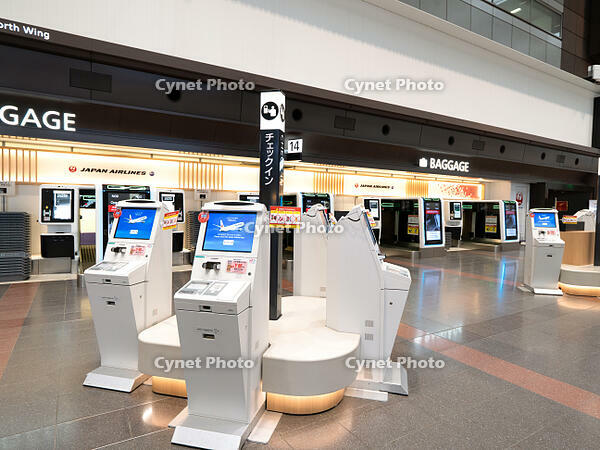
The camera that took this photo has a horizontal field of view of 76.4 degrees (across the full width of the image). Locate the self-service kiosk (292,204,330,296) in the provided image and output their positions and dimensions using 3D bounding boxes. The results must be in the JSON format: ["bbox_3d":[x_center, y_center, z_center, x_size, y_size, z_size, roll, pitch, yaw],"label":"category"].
[{"bbox_3d":[0.308,0.508,4.508,0.675,1.513,0.445,2,3,14],"label":"self-service kiosk"}]

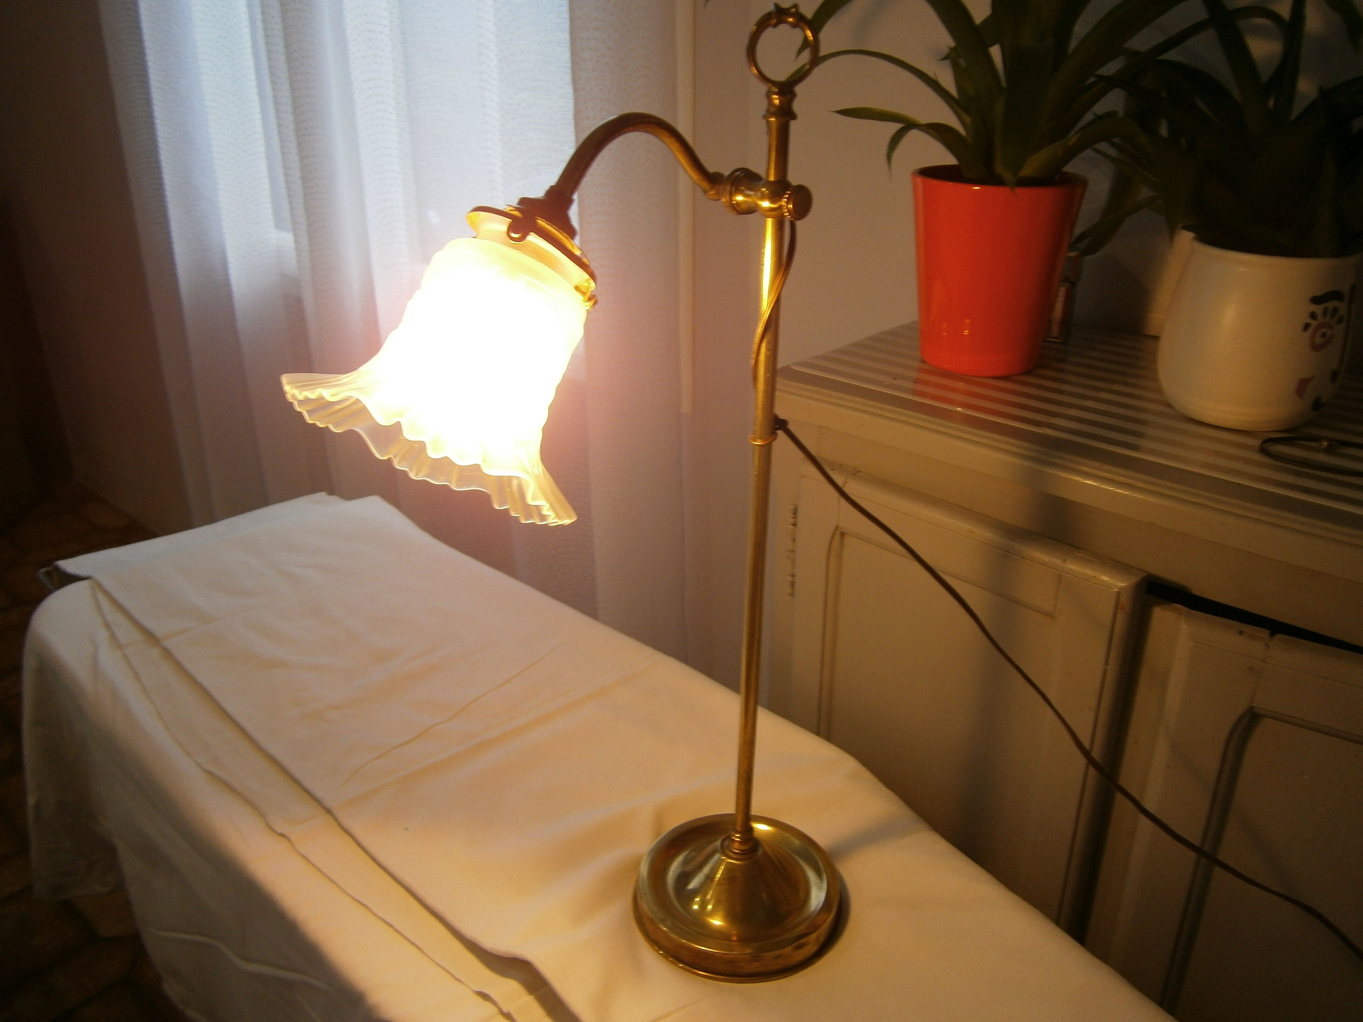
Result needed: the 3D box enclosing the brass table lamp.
[{"bbox_3d":[-0.025,0.031,0.543,0.170,0.549,0.324,21,29,39],"label":"brass table lamp"}]

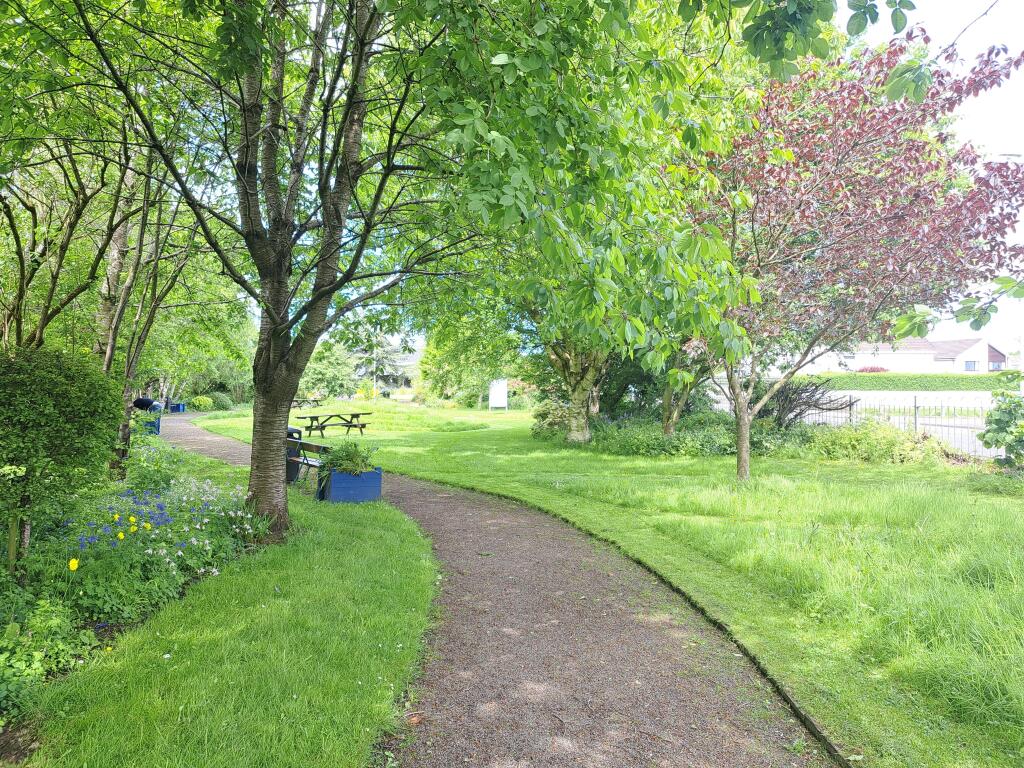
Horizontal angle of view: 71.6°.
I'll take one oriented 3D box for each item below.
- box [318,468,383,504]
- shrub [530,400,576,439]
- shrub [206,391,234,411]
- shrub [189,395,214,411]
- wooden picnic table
[{"bbox_3d":[-2.452,1.458,10.650,0.750,0.480,0.720,0,0,-33],"label":"box"},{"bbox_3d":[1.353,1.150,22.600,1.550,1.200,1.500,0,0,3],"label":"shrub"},{"bbox_3d":[-19.602,1.112,47.500,2.100,1.350,2.000,0,0,-24],"label":"shrub"},{"bbox_3d":[-19.930,1.255,45.500,1.650,1.050,1.500,0,0,-24],"label":"shrub"},{"bbox_3d":[-5.841,1.372,23.300,2.400,0.720,1.500,0,0,-40],"label":"wooden picnic table"}]

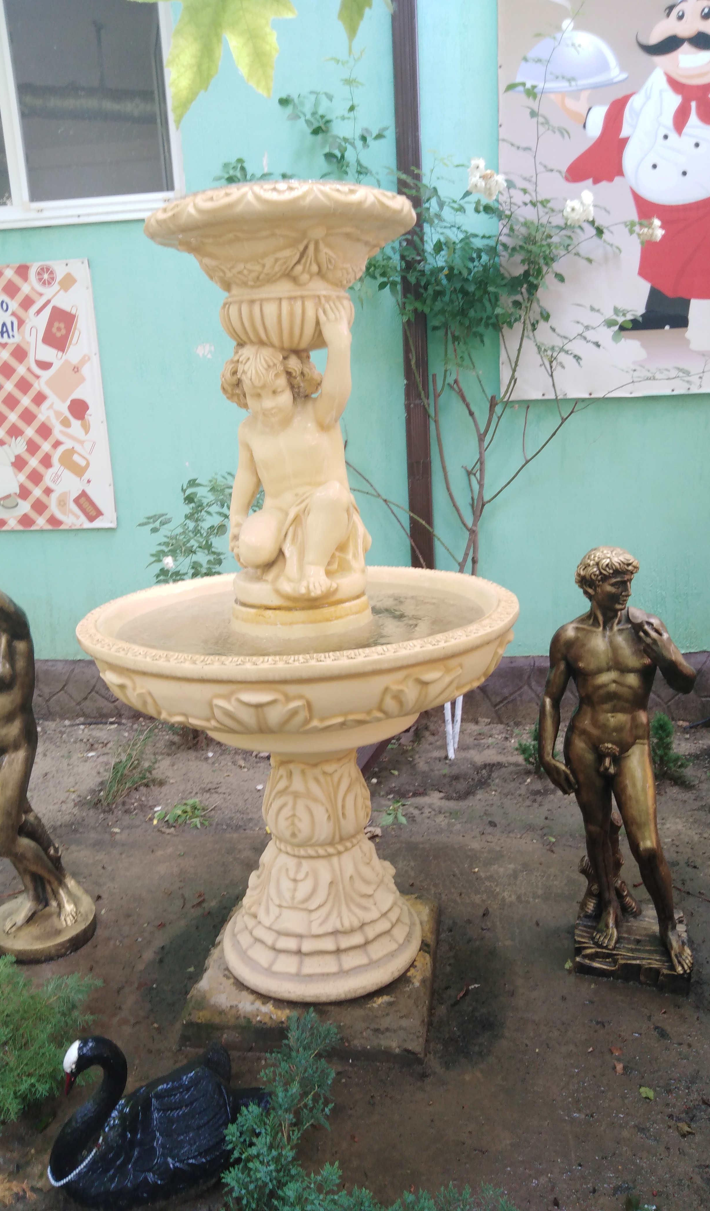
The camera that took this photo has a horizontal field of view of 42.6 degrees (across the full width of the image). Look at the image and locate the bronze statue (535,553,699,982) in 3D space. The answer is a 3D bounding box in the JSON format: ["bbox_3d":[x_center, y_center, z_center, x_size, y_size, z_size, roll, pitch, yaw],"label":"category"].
[{"bbox_3d":[0.648,0.379,2.244,0.381,1.068,0.272,3,14,21],"label":"bronze statue"}]

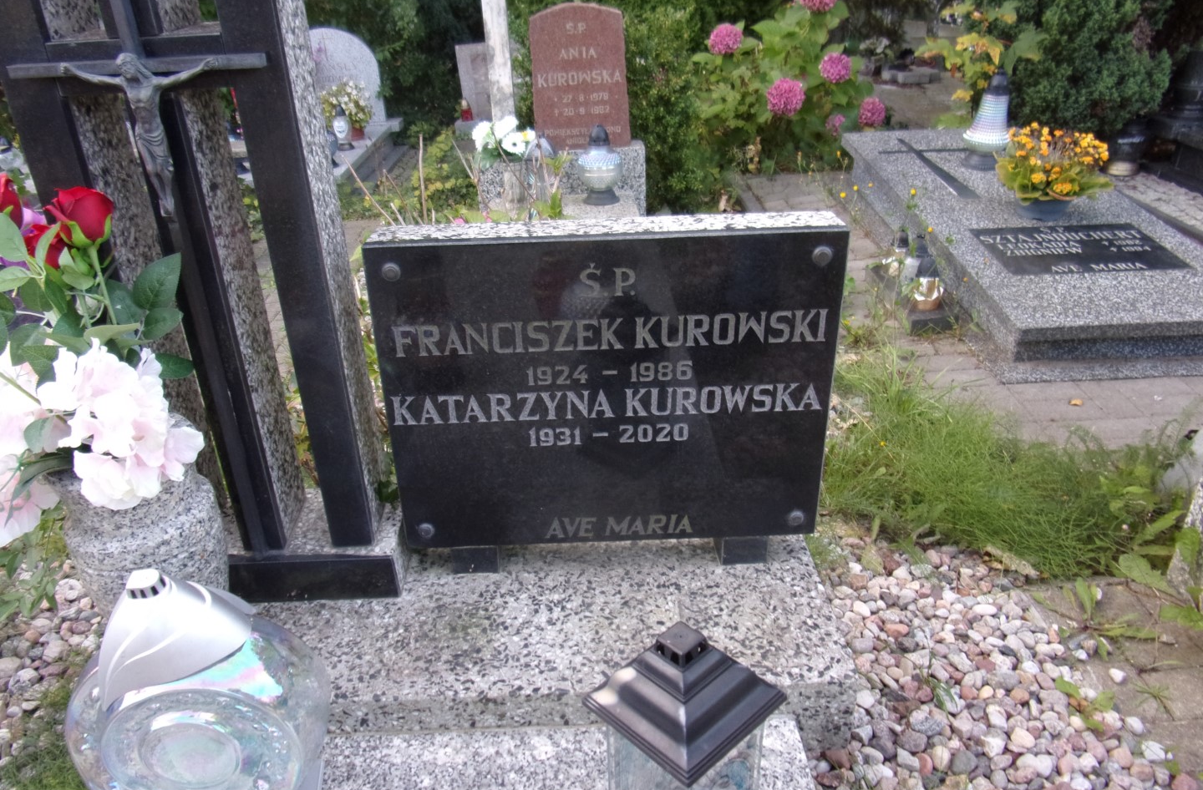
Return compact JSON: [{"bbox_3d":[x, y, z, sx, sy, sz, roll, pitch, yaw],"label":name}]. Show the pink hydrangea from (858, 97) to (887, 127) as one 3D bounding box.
[{"bbox_3d":[1.372,-1.431,4.220,0.150,0.150,0.150,-1,29,0],"label":"pink hydrangea"}]

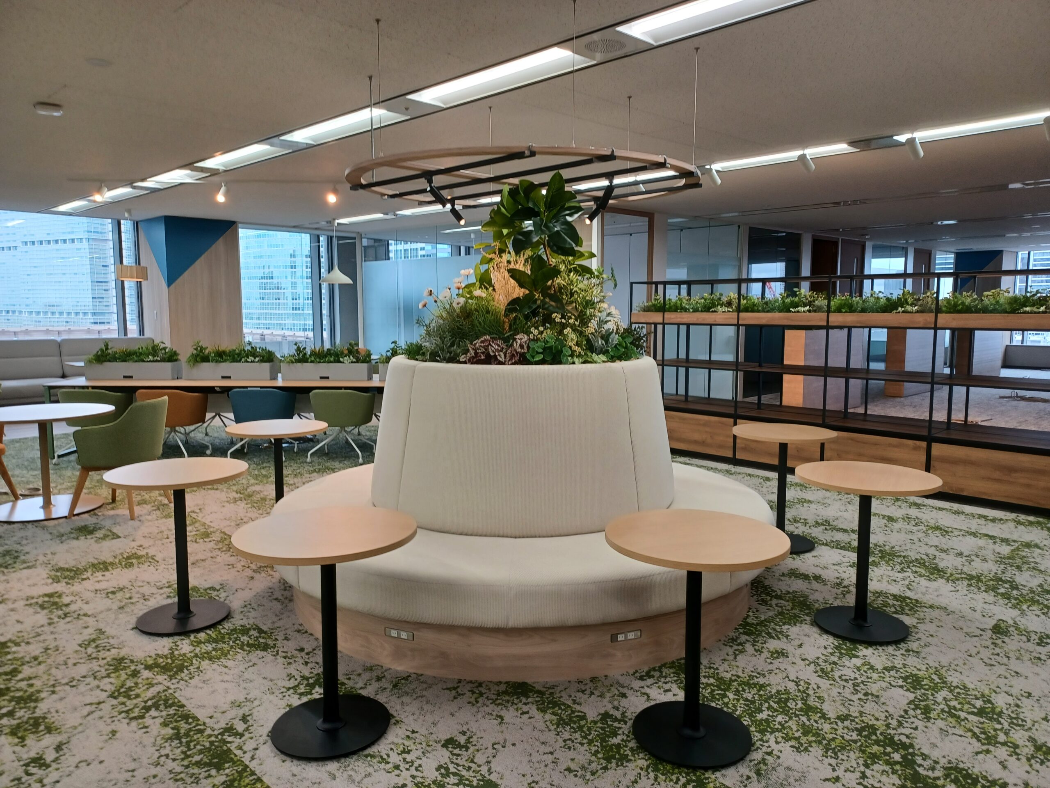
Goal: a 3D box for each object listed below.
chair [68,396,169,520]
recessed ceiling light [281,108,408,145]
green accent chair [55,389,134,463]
[{"bbox_3d":[-2.881,0.438,5.425,0.600,0.810,0.580,1,7,5],"label":"chair"},{"bbox_3d":[-1.276,-1.871,5.278,0.300,0.070,1.250,-6,9,-44],"label":"recessed ceiling light"},{"bbox_3d":[-4.071,0.269,7.328,0.600,0.710,0.570,0,6,0],"label":"green accent chair"}]

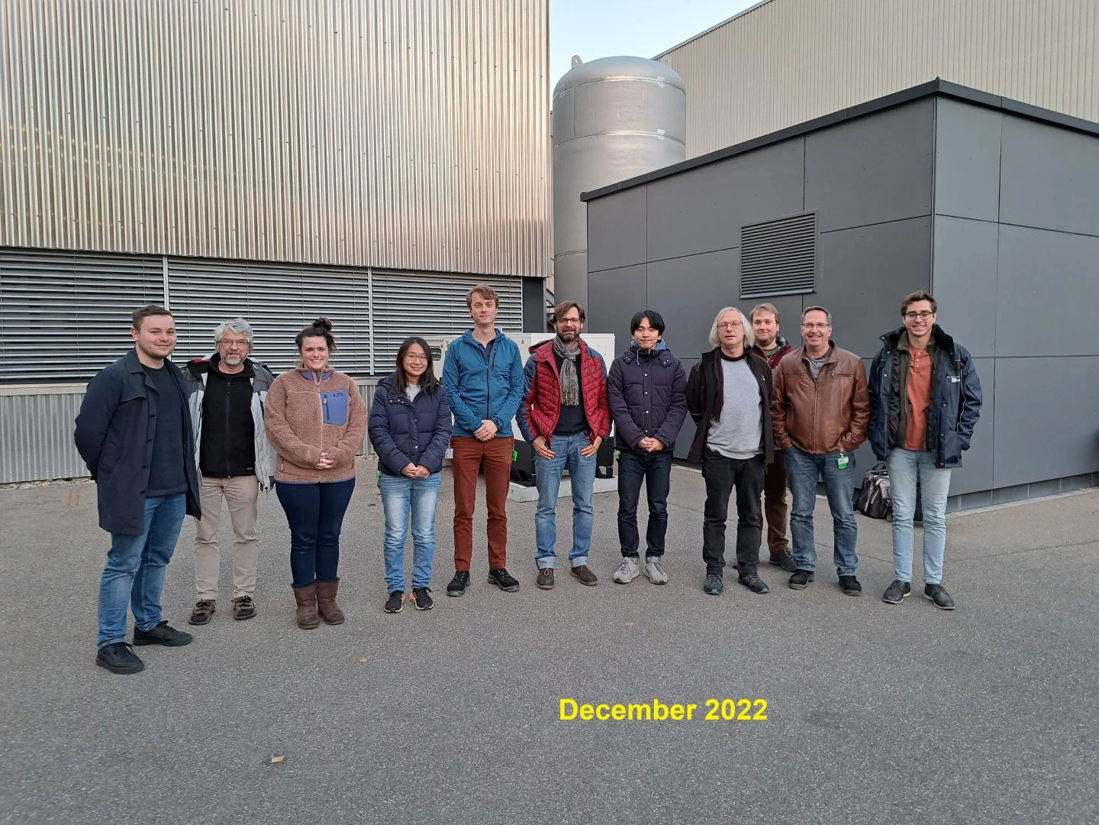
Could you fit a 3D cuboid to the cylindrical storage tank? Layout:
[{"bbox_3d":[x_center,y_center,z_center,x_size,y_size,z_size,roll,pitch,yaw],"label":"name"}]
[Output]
[{"bbox_3d":[1.325,-3.079,14.342,2.446,6.700,2.446,0,4,5],"label":"cylindrical storage tank"}]

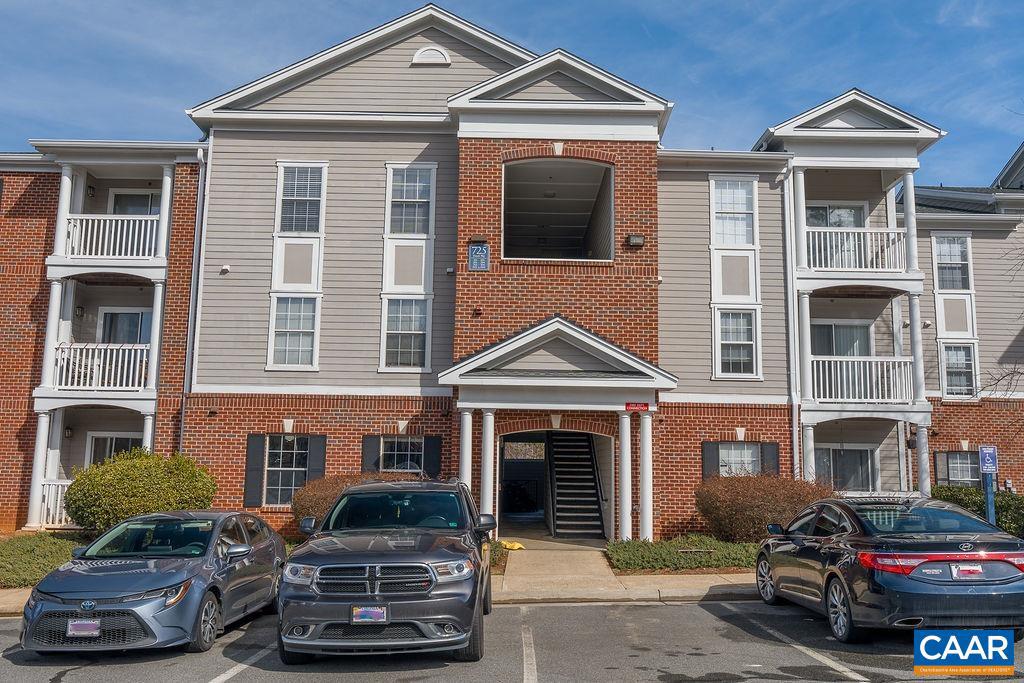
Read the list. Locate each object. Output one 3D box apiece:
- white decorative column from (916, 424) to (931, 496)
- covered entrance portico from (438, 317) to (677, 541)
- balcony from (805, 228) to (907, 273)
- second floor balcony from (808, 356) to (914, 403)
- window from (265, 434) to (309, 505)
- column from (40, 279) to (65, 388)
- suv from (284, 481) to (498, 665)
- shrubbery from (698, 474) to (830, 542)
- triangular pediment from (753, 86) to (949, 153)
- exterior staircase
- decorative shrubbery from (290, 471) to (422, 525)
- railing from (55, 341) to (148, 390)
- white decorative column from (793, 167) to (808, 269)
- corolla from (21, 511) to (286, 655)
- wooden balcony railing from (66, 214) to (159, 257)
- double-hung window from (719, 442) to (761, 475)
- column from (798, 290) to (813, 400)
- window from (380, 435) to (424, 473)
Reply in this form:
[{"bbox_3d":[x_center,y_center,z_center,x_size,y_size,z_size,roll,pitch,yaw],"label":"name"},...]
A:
[{"bbox_3d":[8.737,3.001,18.621,0.290,2.445,0.290,1,-9,0],"label":"white decorative column"},{"bbox_3d":[0.840,1.734,16.730,4.370,4.190,1.750,1,-9,0],"label":"covered entrance portico"},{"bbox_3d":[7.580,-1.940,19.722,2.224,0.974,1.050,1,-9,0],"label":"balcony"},{"bbox_3d":[7.814,0.880,19.601,2.280,1.020,0.120,1,-9,0],"label":"second floor balcony"},{"bbox_3d":[-4.664,2.667,18.221,0.876,1.461,0.120,1,-9,0],"label":"window"},{"bbox_3d":[-10.308,-0.200,19.736,0.290,2.477,0.290,1,-9,0],"label":"column"},{"bbox_3d":[-1.231,2.469,10.256,1.970,1.800,5.110,-1,-9,0],"label":"suv"},{"bbox_3d":[5.111,3.425,17.796,2.780,1.480,1.900,1,-9,0],"label":"shrubbery"},{"bbox_3d":[7.479,-4.917,19.819,3.770,1.153,1.150,1,-9,0],"label":"triangular pediment"},{"bbox_3d":[1.487,3.218,21.564,1.200,2.850,4.100,1,-9,0],"label":"exterior staircase"},{"bbox_3d":[-2.855,3.250,17.091,2.700,1.450,1.700,1,-9,0],"label":"decorative shrubbery"},{"bbox_3d":[-9.202,0.658,20.114,2.200,1.080,1.400,1,-9,0],"label":"railing"},{"bbox_3d":[6.468,-2.723,19.730,0.260,2.370,0.260,1,-9,0],"label":"white decorative column"},{"bbox_3d":[-3.901,2.712,10.477,1.830,1.435,4.630,-1,-9,1],"label":"corolla"},{"bbox_3d":[-9.121,-2.378,20.066,2.080,1.030,0.120,1,-9,0],"label":"wooden balcony railing"},{"bbox_3d":[4.910,2.909,18.899,0.895,1.475,0.100,1,-9,0],"label":"double-hung window"},{"bbox_3d":[6.424,0.130,19.287,0.260,2.415,0.260,1,-9,0],"label":"column"},{"bbox_3d":[-2.297,2.699,18.323,0.910,1.470,0.100,1,-9,0],"label":"window"}]

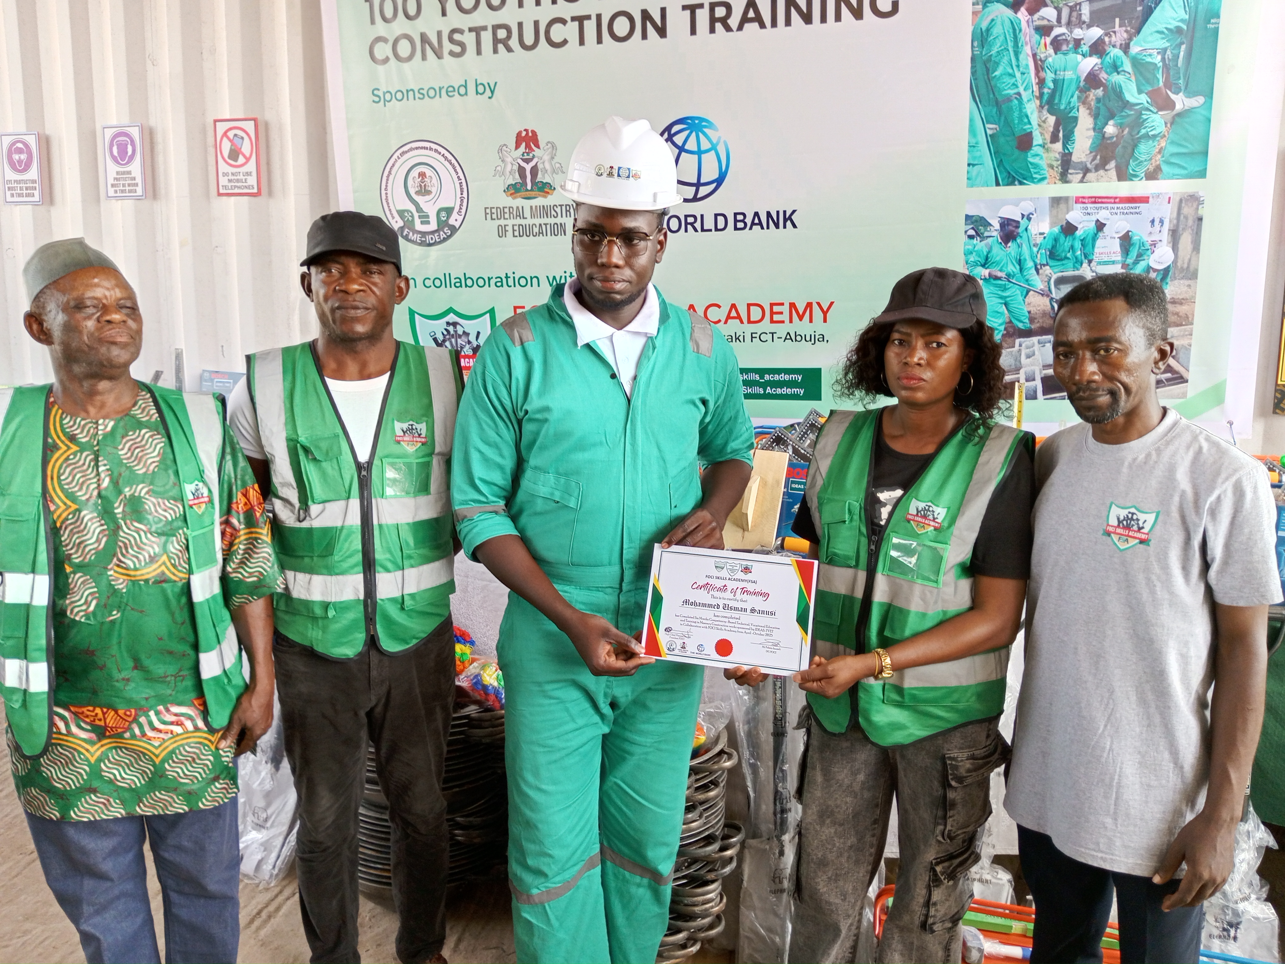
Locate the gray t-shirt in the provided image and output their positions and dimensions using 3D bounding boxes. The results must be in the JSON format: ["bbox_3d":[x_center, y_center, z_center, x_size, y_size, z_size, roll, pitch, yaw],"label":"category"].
[{"bbox_3d":[0.830,0.247,1.662,0.500,0.710,0.280,6,9,38],"label":"gray t-shirt"}]

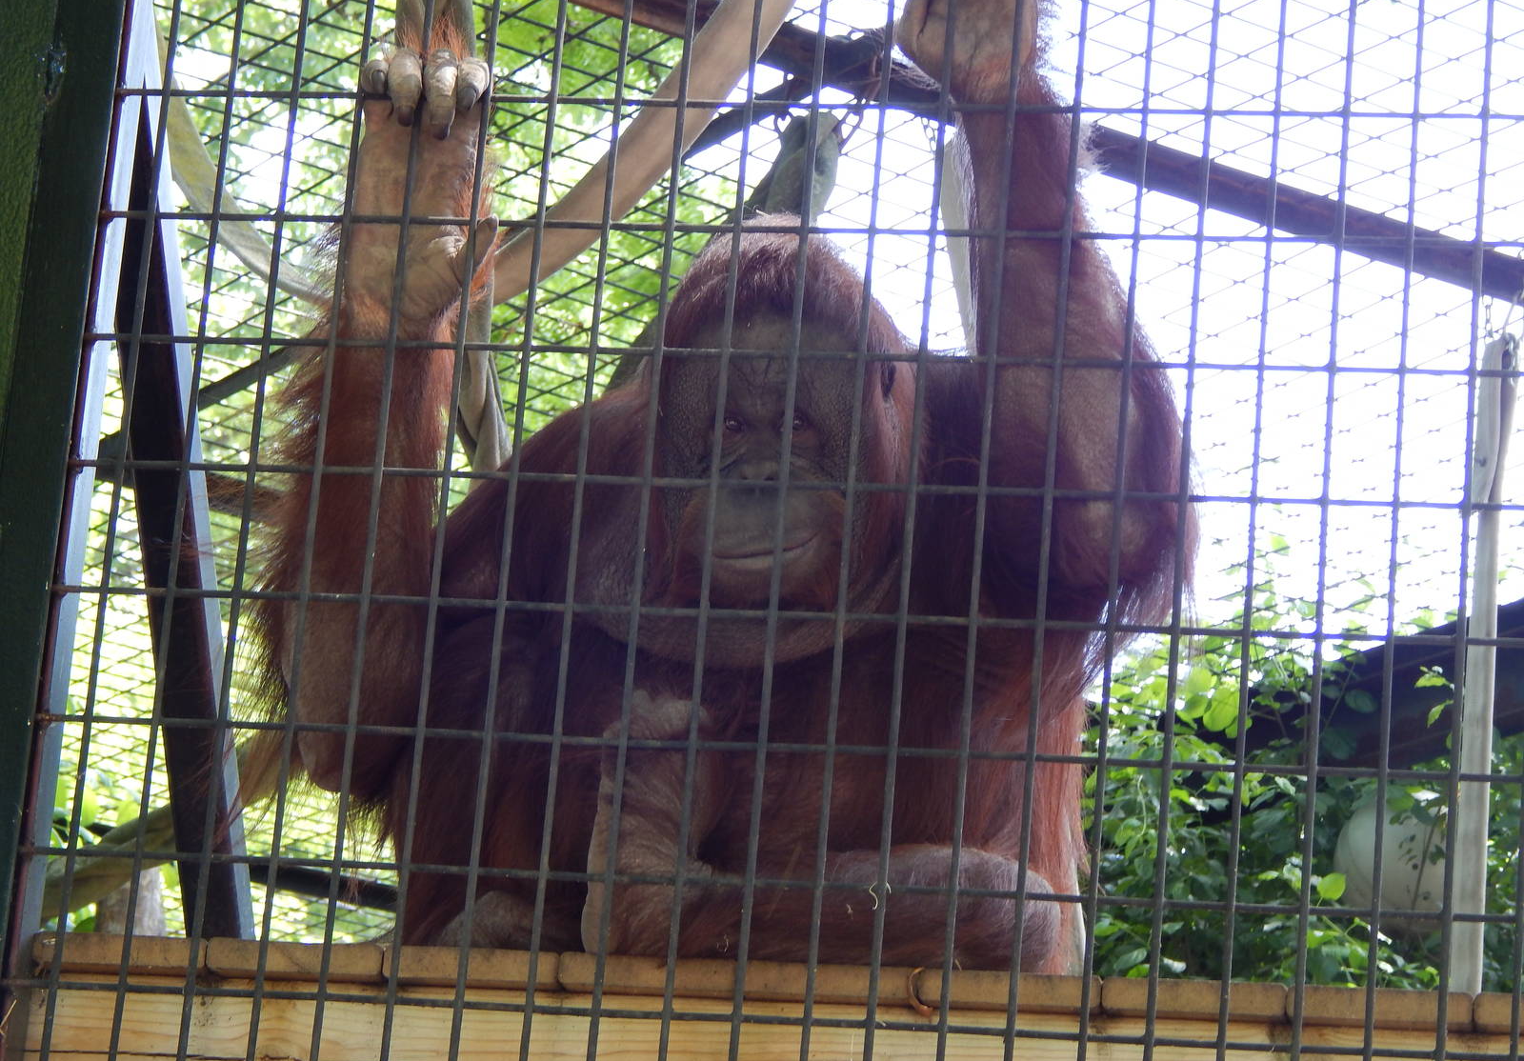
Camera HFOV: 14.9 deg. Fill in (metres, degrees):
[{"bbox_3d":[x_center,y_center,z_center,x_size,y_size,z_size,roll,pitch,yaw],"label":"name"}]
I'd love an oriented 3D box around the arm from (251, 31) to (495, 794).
[{"bbox_3d":[-0.299,-0.090,4.480,0.170,0.585,0.170,5,-6,6],"label":"arm"}]

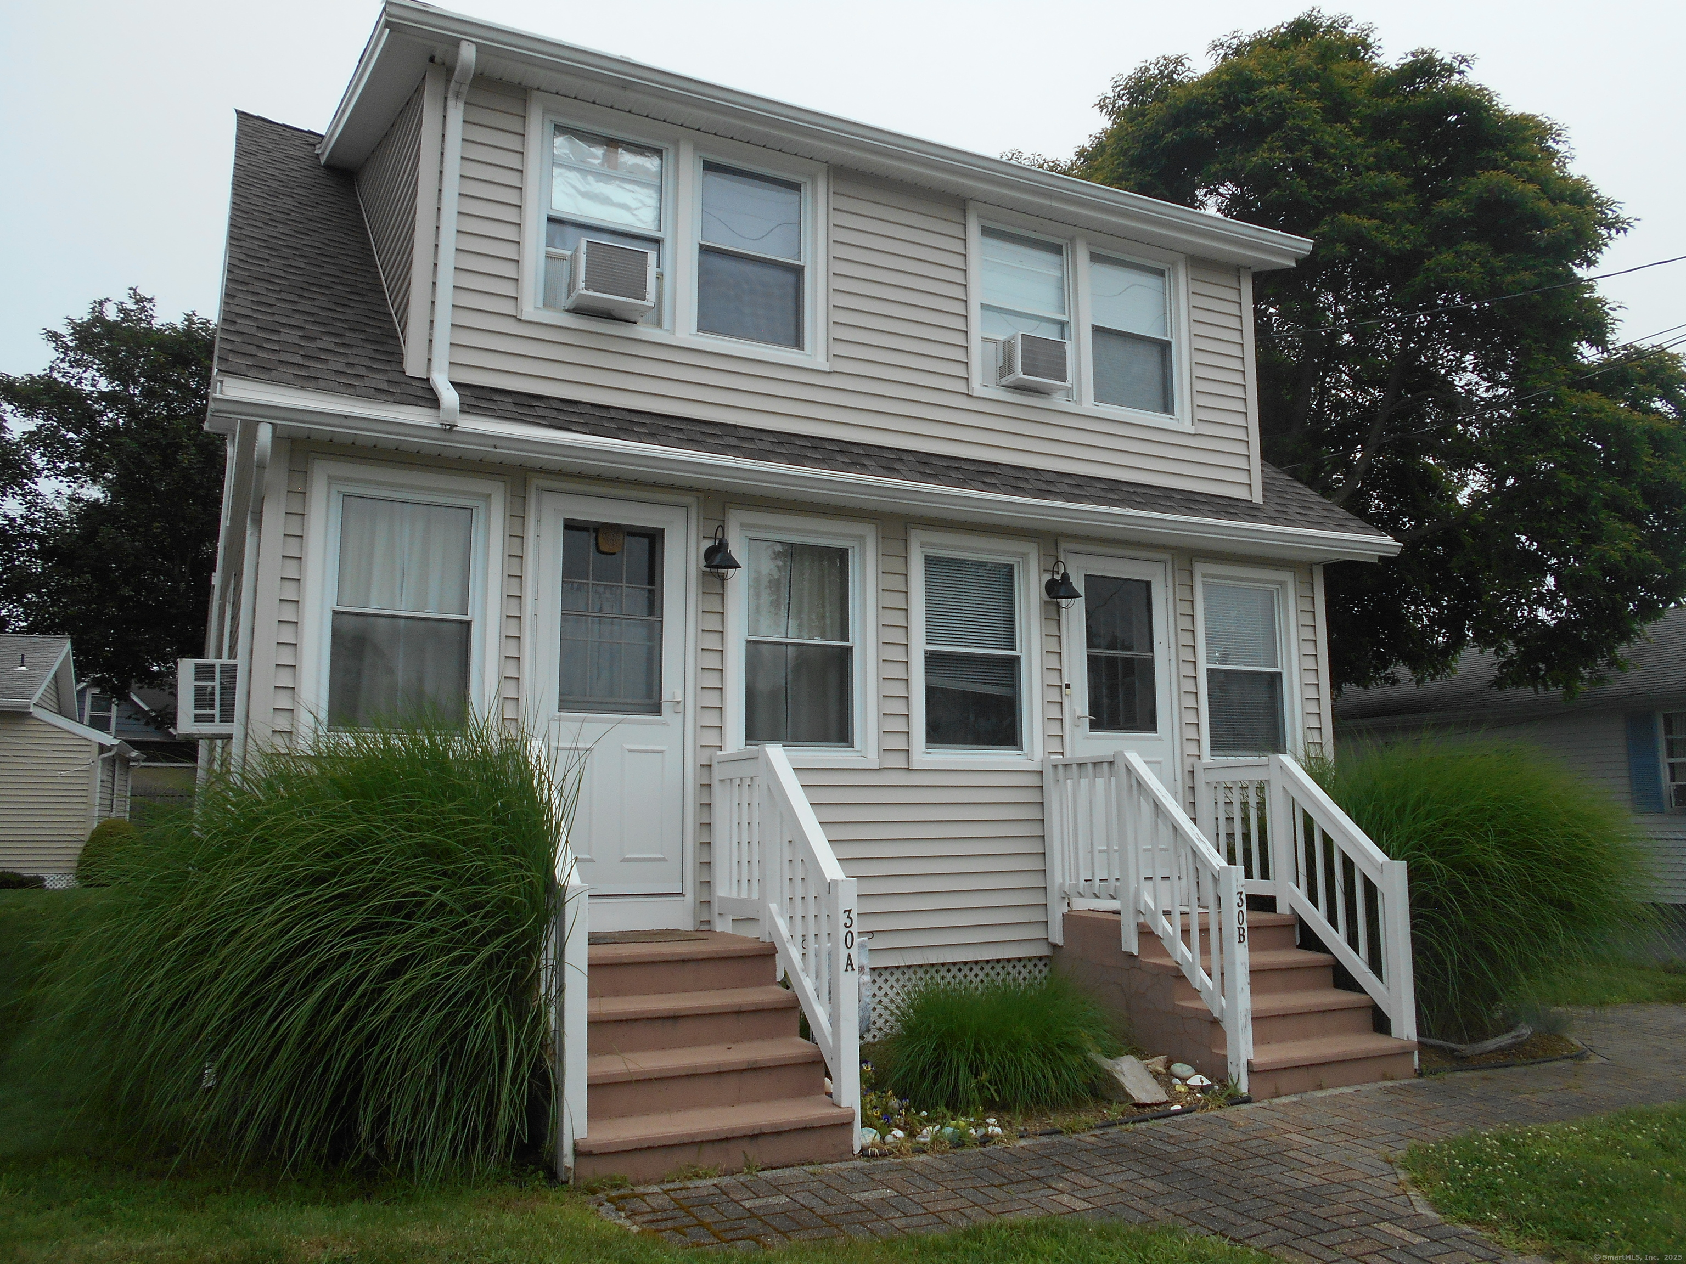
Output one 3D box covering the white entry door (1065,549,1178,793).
[{"bbox_3d":[1.782,0.538,8.095,0.826,2.062,0.060,4,-8,-27],"label":"white entry door"}]

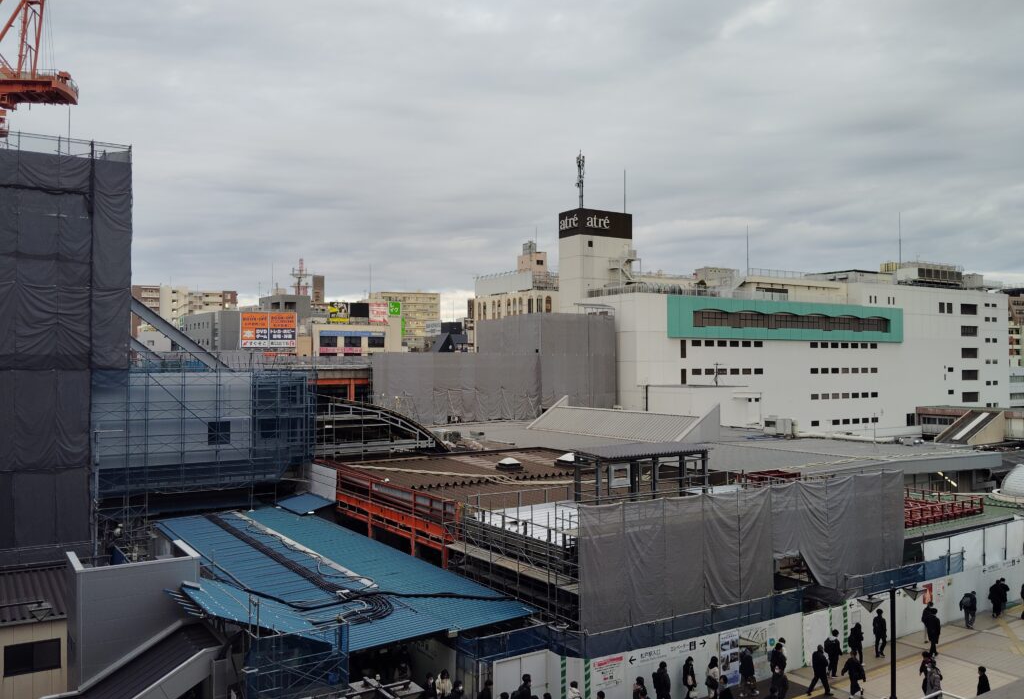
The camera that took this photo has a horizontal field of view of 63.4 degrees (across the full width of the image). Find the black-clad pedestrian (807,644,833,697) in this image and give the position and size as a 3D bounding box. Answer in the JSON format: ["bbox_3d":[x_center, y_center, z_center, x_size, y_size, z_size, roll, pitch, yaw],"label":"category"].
[{"bbox_3d":[9.945,10.351,26.866,0.780,1.650,0.550,1,-1,-38],"label":"black-clad pedestrian"}]

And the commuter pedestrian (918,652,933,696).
[{"bbox_3d":[13.086,10.347,26.164,0.420,1.600,0.500,0,-1,-30],"label":"commuter pedestrian"}]

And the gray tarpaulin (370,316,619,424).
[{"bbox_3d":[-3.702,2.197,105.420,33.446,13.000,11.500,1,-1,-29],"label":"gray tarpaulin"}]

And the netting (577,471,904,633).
[{"bbox_3d":[9.473,7.645,31.598,16.900,4.750,0.600,1,-1,-29],"label":"netting"}]

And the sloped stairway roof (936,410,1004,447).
[{"bbox_3d":[73.903,12.520,133.731,10.210,4.990,5.250,1,-1,-31],"label":"sloped stairway roof"}]

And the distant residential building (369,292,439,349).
[{"bbox_3d":[-37.474,0.114,288.309,25.000,39.390,14.000,0,-1,-17],"label":"distant residential building"}]

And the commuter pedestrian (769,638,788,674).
[{"bbox_3d":[8.797,10.404,27.259,0.450,1.680,0.500,1,-1,-33],"label":"commuter pedestrian"}]

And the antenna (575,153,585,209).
[{"bbox_3d":[9.483,-23.386,114.000,1.100,8.100,1.100,1,-1,-29],"label":"antenna"}]

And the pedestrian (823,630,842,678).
[{"bbox_3d":[10.939,10.380,28.395,0.550,1.640,0.500,-1,-1,40],"label":"pedestrian"}]

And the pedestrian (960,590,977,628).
[{"bbox_3d":[18.445,10.475,33.602,0.580,1.580,0.500,-1,-1,35],"label":"pedestrian"}]

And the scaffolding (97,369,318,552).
[{"bbox_3d":[-17.077,5.843,46.469,11.800,9.900,3.400,1,-1,-29],"label":"scaffolding"}]

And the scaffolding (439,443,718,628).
[{"bbox_3d":[2.186,7.661,30.466,6.300,6.700,8.100,1,-1,-33],"label":"scaffolding"}]

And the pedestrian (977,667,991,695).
[{"bbox_3d":[14.066,10.284,24.722,0.400,1.660,0.500,0,-1,-18],"label":"pedestrian"}]

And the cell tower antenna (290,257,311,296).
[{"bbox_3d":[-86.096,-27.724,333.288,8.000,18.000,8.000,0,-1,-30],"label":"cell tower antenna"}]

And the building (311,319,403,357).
[{"bbox_3d":[-32.811,6.964,169.888,18.500,25.030,15.000,0,-1,-18],"label":"building"}]

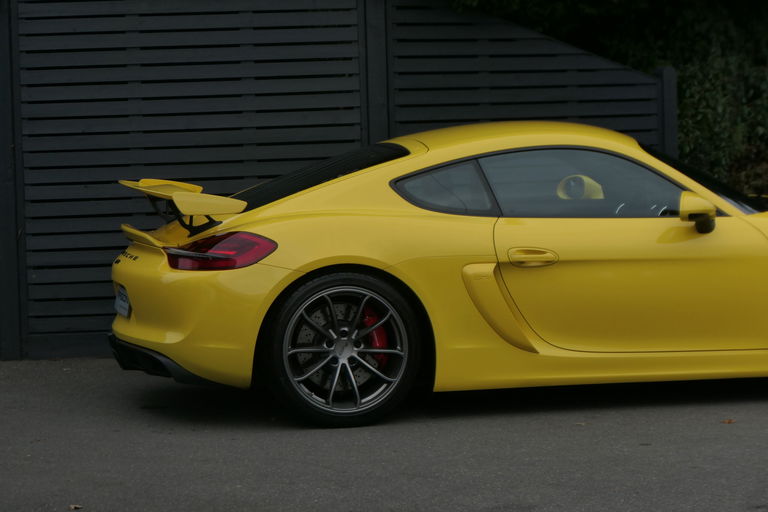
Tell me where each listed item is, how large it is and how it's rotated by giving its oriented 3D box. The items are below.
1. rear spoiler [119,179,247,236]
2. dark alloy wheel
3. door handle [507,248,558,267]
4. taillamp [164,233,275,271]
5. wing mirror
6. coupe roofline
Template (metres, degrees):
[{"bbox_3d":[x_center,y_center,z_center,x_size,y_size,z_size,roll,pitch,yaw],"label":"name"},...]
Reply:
[{"bbox_3d":[-0.942,-0.218,11.905,0.450,0.225,1.360,-2,4,-12],"label":"rear spoiler"},{"bbox_3d":[-0.188,0.388,11.340,0.680,0.680,0.300,-2,4,-12],"label":"dark alloy wheel"},{"bbox_3d":[0.639,0.005,11.360,0.225,0.075,0.050,-2,4,-12],"label":"door handle"},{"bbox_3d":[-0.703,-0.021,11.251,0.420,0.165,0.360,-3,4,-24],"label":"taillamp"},{"bbox_3d":[1.336,-0.192,11.493,0.175,0.185,0.230,-2,4,-12],"label":"wing mirror"},{"bbox_3d":[0.595,-0.545,12.205,1.190,0.140,1.120,-2,4,-12],"label":"coupe roofline"}]

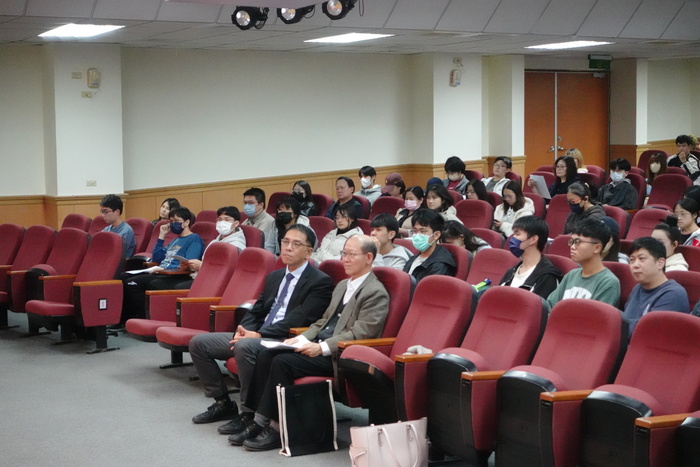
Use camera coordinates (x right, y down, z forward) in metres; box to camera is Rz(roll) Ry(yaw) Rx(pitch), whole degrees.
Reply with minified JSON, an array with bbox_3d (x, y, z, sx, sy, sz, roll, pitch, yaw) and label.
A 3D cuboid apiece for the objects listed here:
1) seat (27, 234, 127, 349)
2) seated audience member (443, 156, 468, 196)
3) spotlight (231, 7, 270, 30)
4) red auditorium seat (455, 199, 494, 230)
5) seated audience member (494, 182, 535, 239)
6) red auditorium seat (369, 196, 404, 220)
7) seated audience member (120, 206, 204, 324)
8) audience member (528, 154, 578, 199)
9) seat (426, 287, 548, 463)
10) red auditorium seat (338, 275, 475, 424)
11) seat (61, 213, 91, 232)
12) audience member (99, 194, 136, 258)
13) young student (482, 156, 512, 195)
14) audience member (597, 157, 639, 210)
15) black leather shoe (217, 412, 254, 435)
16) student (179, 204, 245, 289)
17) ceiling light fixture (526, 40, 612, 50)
[{"bbox_3d":[-2.328,0.469,11.362,0.800,0.960,0.660,-4,5,-38],"label":"seat"},{"bbox_3d":[1.037,-0.327,15.701,0.800,1.180,0.520,-4,5,-40],"label":"seated audience member"},{"bbox_3d":[-0.819,-1.777,11.200,0.200,0.220,0.280,2,25,25],"label":"spotlight"},{"bbox_3d":[1.044,0.168,13.190,0.638,0.978,0.630,-4,6,-40],"label":"red auditorium seat"},{"bbox_3d":[1.556,0.017,13.959,0.800,1.092,0.500,-4,6,-40],"label":"seated audience member"},{"bbox_3d":[0.189,0.119,13.624,0.680,0.960,0.640,-4,5,-38],"label":"red auditorium seat"},{"bbox_3d":[-1.690,0.335,12.227,0.820,1.150,0.550,-4,6,-40],"label":"seated audience member"},{"bbox_3d":[2.391,-0.296,15.662,0.800,1.172,0.520,-4,6,-40],"label":"audience member"},{"bbox_3d":[0.637,0.777,7.250,0.638,0.978,0.630,-3,5,-31],"label":"seat"},{"bbox_3d":[0.310,0.741,7.768,0.668,0.978,0.630,-3,5,-30],"label":"red auditorium seat"},{"bbox_3d":[-3.063,0.277,14.293,0.638,0.978,0.630,-4,6,-40],"label":"seat"},{"bbox_3d":[-2.388,0.229,12.909,0.820,1.200,0.520,-3,4,-34],"label":"audience member"},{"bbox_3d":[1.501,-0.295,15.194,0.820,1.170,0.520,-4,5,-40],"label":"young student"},{"bbox_3d":[2.573,-0.216,13.835,0.820,1.160,0.540,-4,5,-40],"label":"audience member"},{"bbox_3d":[-0.628,1.094,7.955,0.285,0.115,0.105,-3,4,-27],"label":"black leather shoe"},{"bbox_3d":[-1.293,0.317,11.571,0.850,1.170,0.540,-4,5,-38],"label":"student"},{"bbox_3d":[2.629,-2.281,16.301,0.610,0.080,1.200,-3,4,-29],"label":"ceiling light fixture"}]

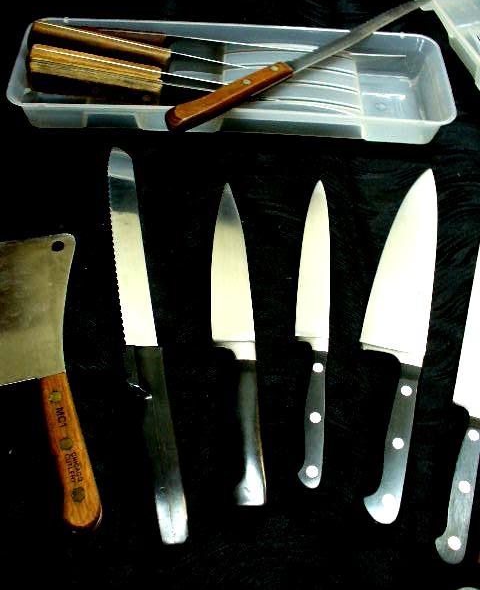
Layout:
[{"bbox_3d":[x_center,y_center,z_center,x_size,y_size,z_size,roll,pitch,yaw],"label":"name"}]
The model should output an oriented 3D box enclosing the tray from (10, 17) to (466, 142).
[{"bbox_3d":[-0.006,-0.195,0.641,0.394,0.040,0.130,2,55,-1],"label":"tray"}]

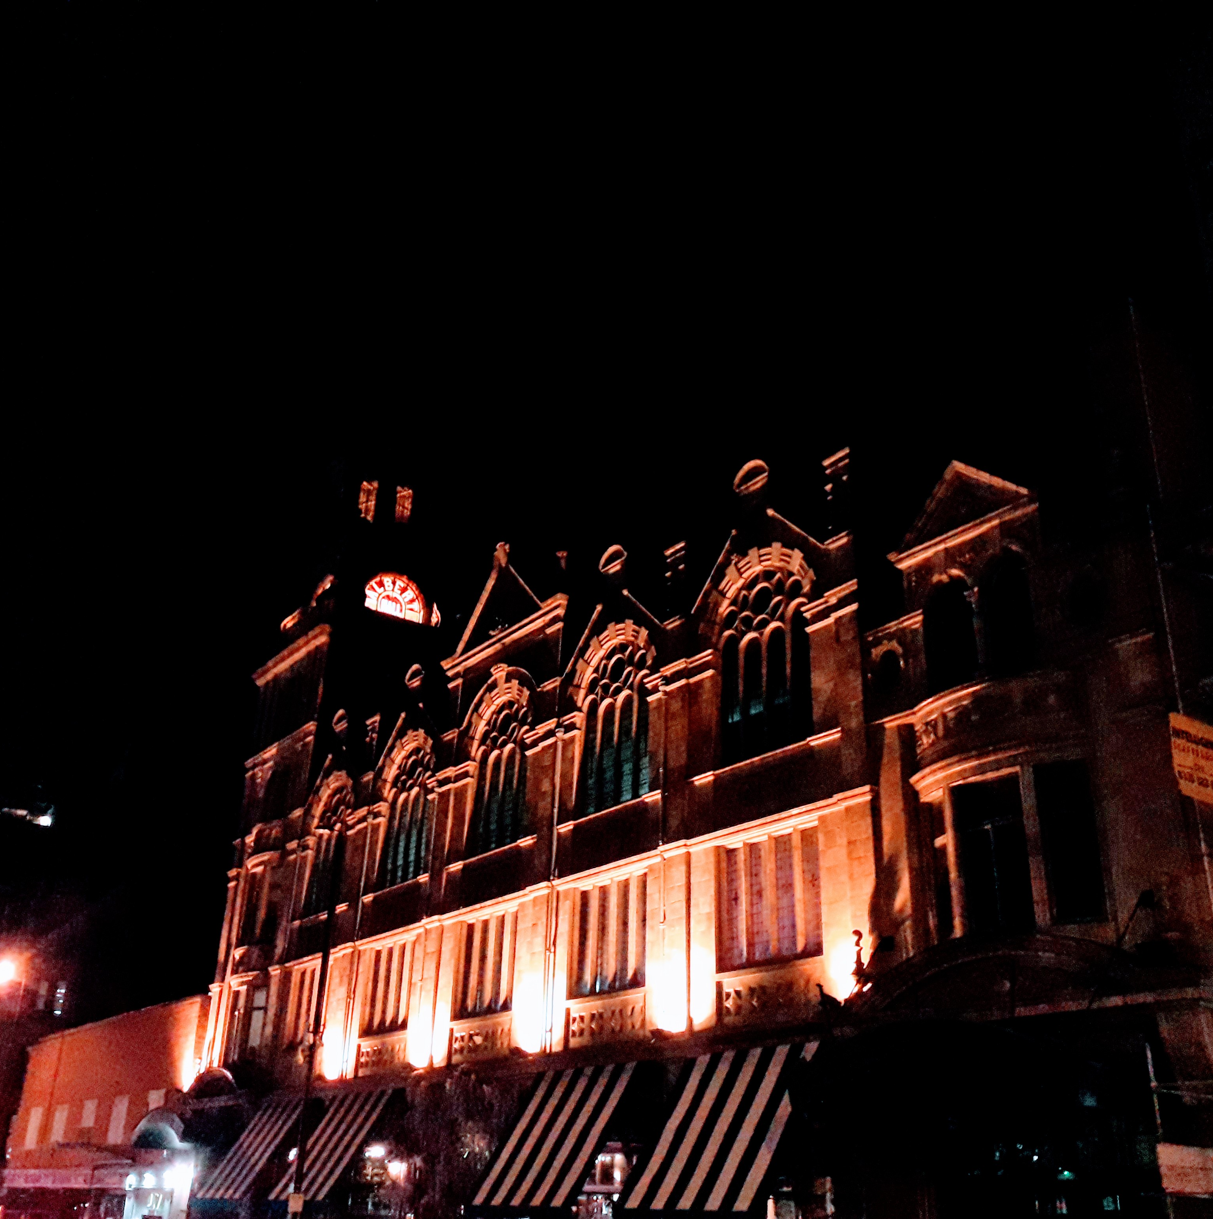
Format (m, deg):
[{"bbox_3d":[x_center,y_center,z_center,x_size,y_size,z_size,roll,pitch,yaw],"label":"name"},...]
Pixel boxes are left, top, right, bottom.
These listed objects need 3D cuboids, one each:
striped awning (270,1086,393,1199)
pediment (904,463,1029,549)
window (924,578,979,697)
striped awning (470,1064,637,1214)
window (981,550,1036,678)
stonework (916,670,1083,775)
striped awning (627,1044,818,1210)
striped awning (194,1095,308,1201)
[{"bbox_3d":[-7.320,14.236,33.561,1.740,2.871,3.393,20,-31,-32],"label":"striped awning"},{"bbox_3d":[6.591,-2.065,23.580,0.435,1.566,3.175,20,-31,-32],"label":"pediment"},{"bbox_3d":[6.314,0.530,23.102,0.261,2.305,1.027,20,-31,-32],"label":"window"},{"bbox_3d":[-1.091,10.850,26.137,1.740,2.871,3.393,20,-31,-32],"label":"striped awning"},{"bbox_3d":[7.116,0.094,22.146,0.261,2.349,1.000,20,-31,-32],"label":"window"},{"bbox_3d":[6.381,1.834,21.662,0.609,1.392,3.480,20,-31,-32],"label":"stonework"},{"bbox_3d":[2.051,9.143,22.394,1.740,2.871,3.393,20,-31,-32],"label":"striped awning"},{"bbox_3d":[-10.462,15.943,37.305,1.740,2.871,3.393,20,-31,-32],"label":"striped awning"}]

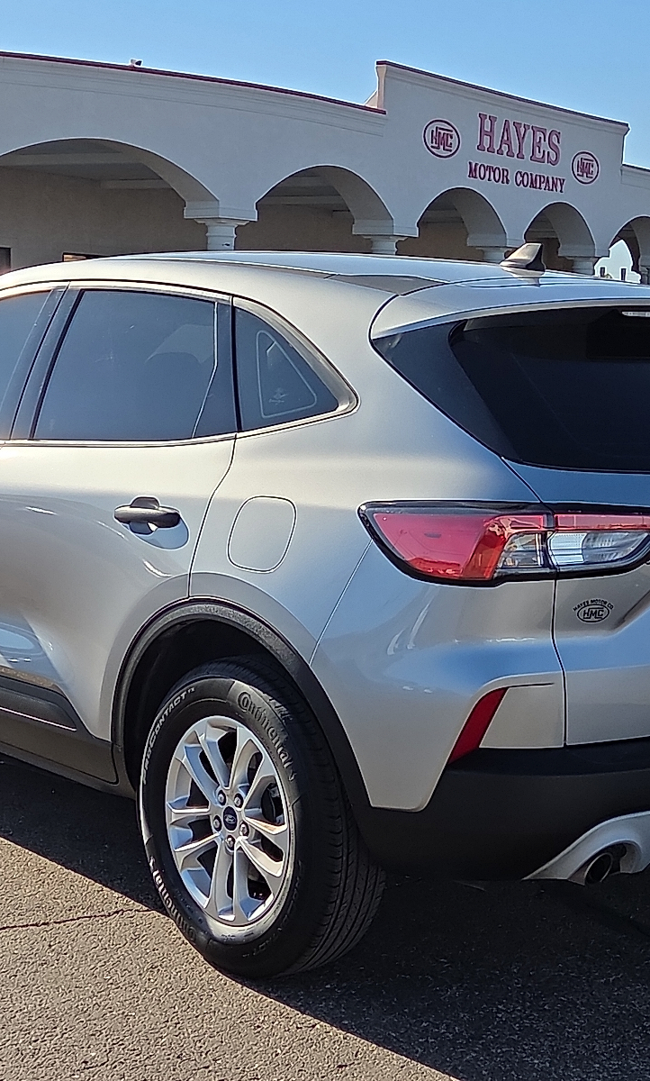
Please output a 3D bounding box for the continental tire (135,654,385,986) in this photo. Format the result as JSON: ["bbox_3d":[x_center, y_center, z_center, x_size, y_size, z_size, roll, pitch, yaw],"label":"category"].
[{"bbox_3d":[-0.145,0.623,3.992,0.230,0.715,0.715,-4,9,-40],"label":"continental tire"}]

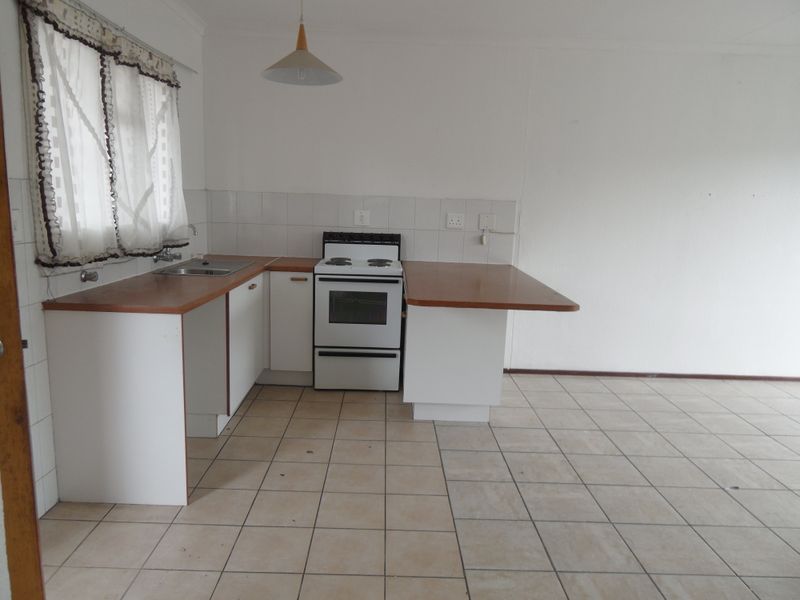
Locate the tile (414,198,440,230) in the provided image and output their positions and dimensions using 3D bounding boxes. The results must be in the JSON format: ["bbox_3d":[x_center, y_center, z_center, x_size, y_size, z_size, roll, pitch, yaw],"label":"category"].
[{"bbox_3d":[0.222,-0.690,4.481,0.200,0.250,0.010,2,9,-1],"label":"tile"}]

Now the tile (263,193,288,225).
[{"bbox_3d":[-0.999,-0.728,4.456,0.200,0.250,0.010,2,9,-1],"label":"tile"}]

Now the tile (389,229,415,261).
[{"bbox_3d":[0.009,-0.448,4.519,0.200,0.250,0.010,2,9,-1],"label":"tile"}]

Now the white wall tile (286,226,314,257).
[{"bbox_3d":[-0.797,-0.466,4.460,0.200,0.250,0.010,2,10,-2],"label":"white wall tile"}]

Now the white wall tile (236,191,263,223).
[{"bbox_3d":[-1.192,-0.730,4.401,0.200,0.250,0.010,2,10,-2],"label":"white wall tile"}]

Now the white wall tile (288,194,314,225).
[{"bbox_3d":[-0.796,-0.722,4.460,0.200,0.250,0.010,2,9,-1],"label":"white wall tile"}]

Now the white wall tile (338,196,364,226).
[{"bbox_3d":[-0.389,-0.709,4.469,0.200,0.250,0.010,2,9,-1],"label":"white wall tile"}]

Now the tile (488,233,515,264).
[{"bbox_3d":[0.821,-0.414,4.524,0.200,0.250,0.010,2,10,-2],"label":"tile"}]

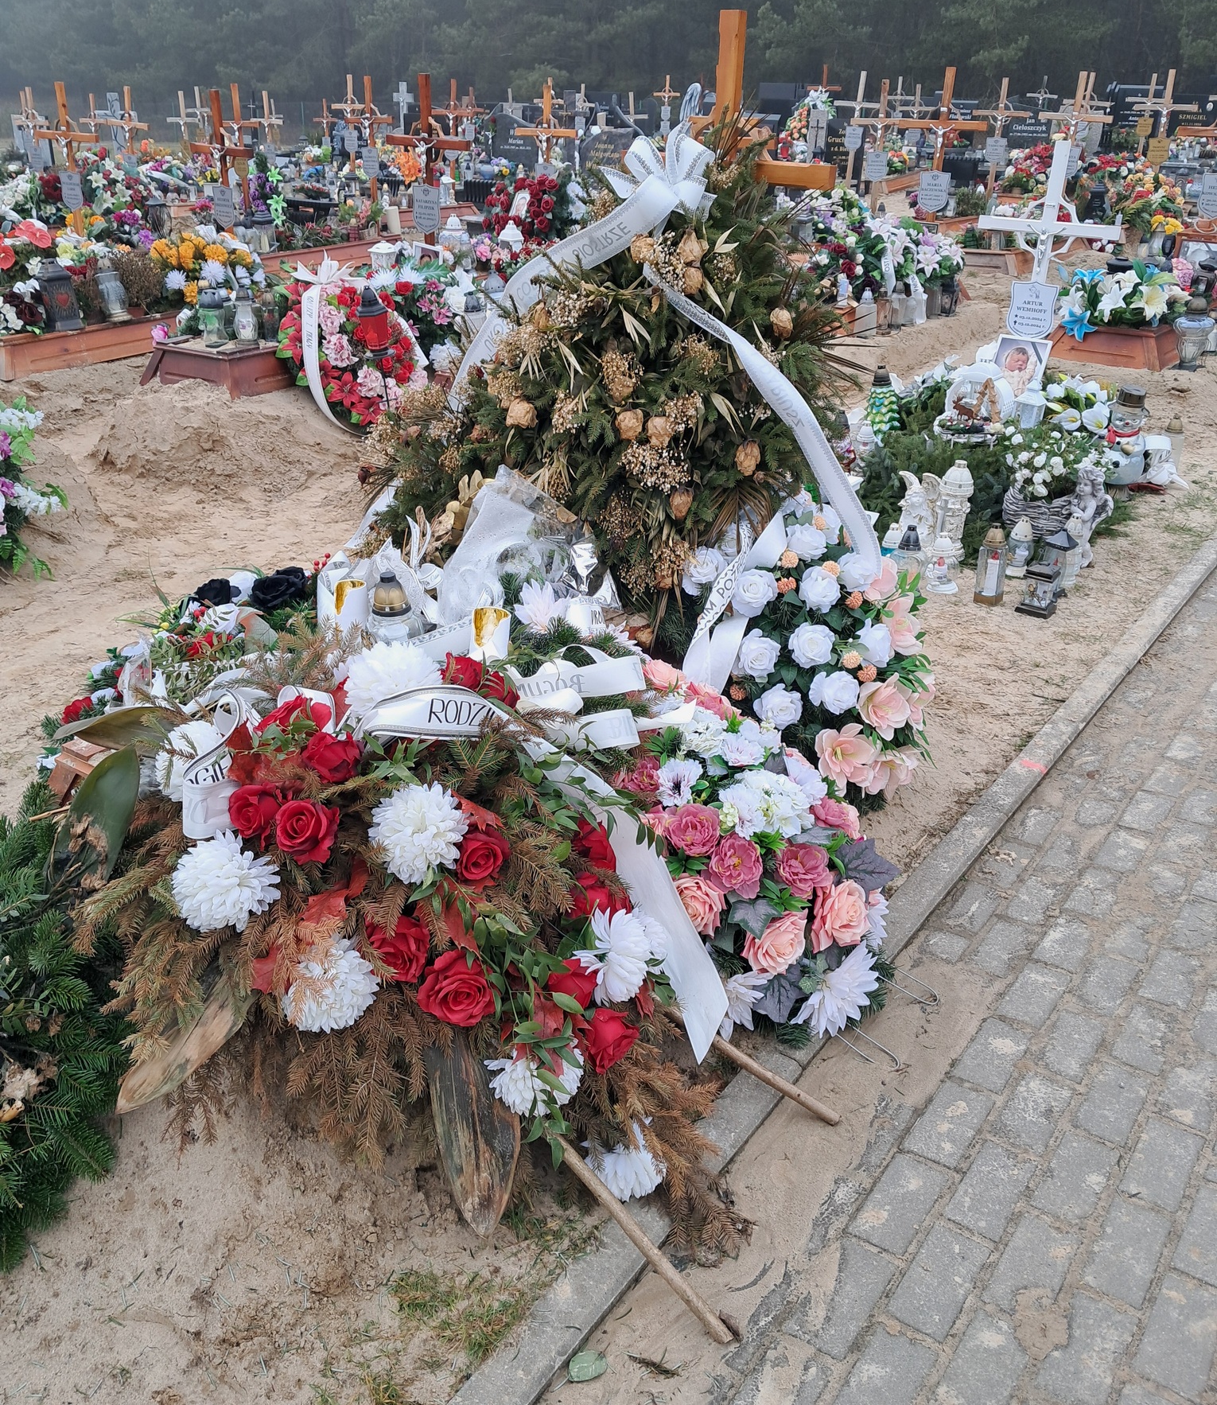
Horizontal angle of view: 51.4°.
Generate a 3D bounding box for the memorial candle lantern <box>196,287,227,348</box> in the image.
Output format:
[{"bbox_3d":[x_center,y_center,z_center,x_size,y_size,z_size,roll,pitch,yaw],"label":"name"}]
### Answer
[{"bbox_3d":[-2.117,-2.062,6.760,0.140,0.265,0.140,14,28,23],"label":"memorial candle lantern"}]

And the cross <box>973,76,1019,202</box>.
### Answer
[{"bbox_3d":[4.856,-6.943,15.953,0.700,1.580,0.100,18,30,31],"label":"cross"}]

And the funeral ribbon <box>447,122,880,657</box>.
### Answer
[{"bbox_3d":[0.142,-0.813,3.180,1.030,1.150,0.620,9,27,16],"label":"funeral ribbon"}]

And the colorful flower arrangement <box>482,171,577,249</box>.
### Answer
[{"bbox_3d":[-0.696,-4.363,11.300,0.750,0.680,0.420,15,29,27],"label":"colorful flower arrangement"}]

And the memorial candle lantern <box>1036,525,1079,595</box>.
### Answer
[{"bbox_3d":[1.510,-0.477,4.246,0.090,0.215,0.090,22,32,35],"label":"memorial candle lantern"}]

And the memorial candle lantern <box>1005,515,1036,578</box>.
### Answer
[{"bbox_3d":[1.428,-0.540,4.381,0.085,0.205,0.085,14,28,23],"label":"memorial candle lantern"}]

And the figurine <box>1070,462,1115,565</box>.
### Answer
[{"bbox_3d":[1.665,-0.641,4.361,0.150,0.340,0.150,-12,29,-25],"label":"figurine"}]

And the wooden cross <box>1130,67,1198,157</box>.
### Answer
[{"bbox_3d":[5.311,-5.324,12.329,0.630,1.500,0.080,14,28,23],"label":"wooden cross"}]

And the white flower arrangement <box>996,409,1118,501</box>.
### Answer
[{"bbox_3d":[1.687,-0.937,4.782,0.380,0.240,0.300,14,28,23],"label":"white flower arrangement"}]

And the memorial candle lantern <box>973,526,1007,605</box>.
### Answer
[{"bbox_3d":[1.252,-0.450,4.135,0.075,0.250,0.075,25,34,39],"label":"memorial candle lantern"}]

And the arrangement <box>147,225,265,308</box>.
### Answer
[{"bbox_3d":[-2.201,-2.346,6.900,0.580,0.460,0.380,10,27,18],"label":"arrangement"}]

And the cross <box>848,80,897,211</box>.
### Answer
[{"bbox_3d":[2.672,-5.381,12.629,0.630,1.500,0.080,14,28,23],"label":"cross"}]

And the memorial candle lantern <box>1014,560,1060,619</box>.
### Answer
[{"bbox_3d":[1.368,-0.362,4.014,0.110,0.160,0.110,21,32,35],"label":"memorial candle lantern"}]

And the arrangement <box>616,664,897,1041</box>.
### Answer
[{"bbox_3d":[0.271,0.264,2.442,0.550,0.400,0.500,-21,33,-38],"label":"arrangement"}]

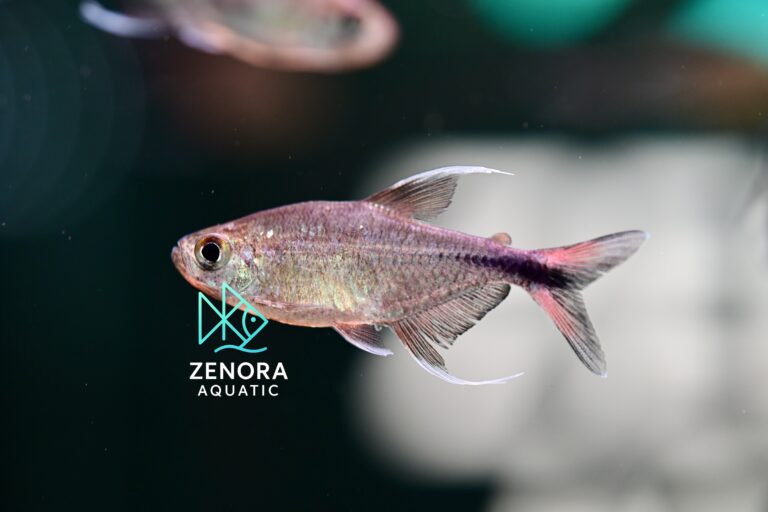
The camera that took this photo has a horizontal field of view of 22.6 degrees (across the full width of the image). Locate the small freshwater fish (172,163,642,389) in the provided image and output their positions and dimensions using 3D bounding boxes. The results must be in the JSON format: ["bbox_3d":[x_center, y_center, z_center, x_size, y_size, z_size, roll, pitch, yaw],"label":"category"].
[{"bbox_3d":[0.003,0.001,0.203,0.050,0.023,0.007,5,0,0],"label":"small freshwater fish"}]

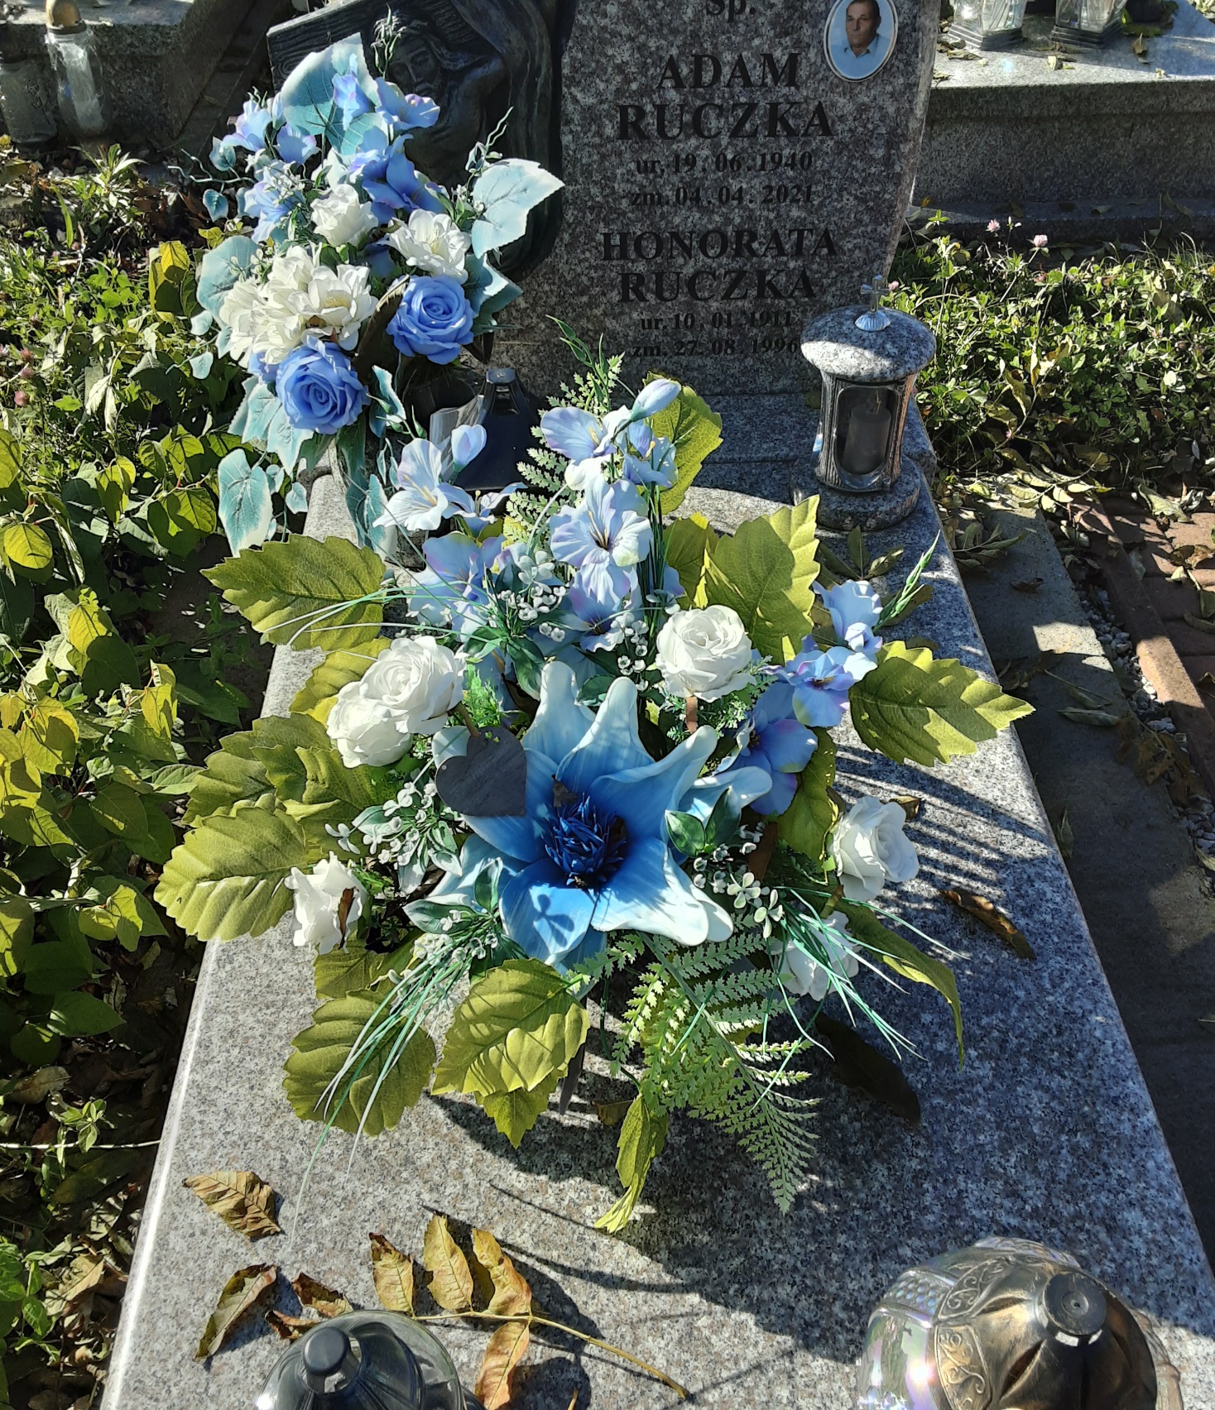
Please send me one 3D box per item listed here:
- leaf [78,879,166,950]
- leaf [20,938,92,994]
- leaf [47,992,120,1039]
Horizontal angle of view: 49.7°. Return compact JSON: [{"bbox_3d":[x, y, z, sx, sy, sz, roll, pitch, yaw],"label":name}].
[{"bbox_3d":[-0.507,0.218,1.375,0.104,0.030,0.062,19,46,19],"label":"leaf"},{"bbox_3d":[-0.577,0.274,1.374,0.075,0.028,0.066,7,43,7],"label":"leaf"},{"bbox_3d":[-0.543,0.324,1.363,0.076,0.025,0.058,6,43,6],"label":"leaf"}]

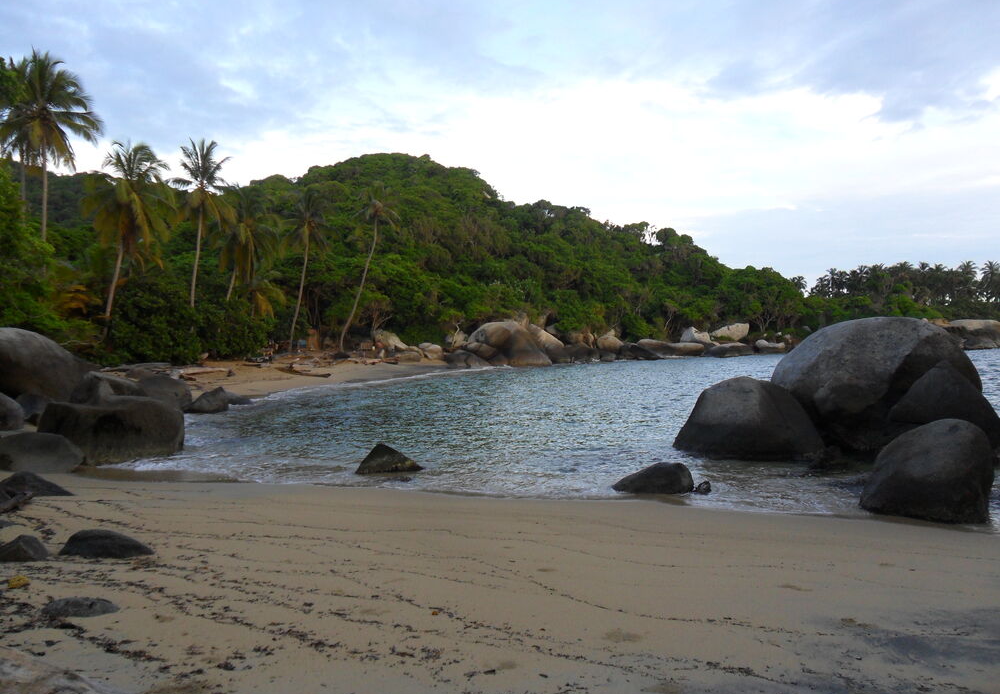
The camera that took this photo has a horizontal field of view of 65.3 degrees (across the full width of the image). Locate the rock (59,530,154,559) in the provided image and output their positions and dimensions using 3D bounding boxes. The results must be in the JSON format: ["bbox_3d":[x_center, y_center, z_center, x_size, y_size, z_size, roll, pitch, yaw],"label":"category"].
[{"bbox_3d":[-2.930,1.445,5.830,0.640,0.200,0.380,0,1,-27],"label":"rock"}]

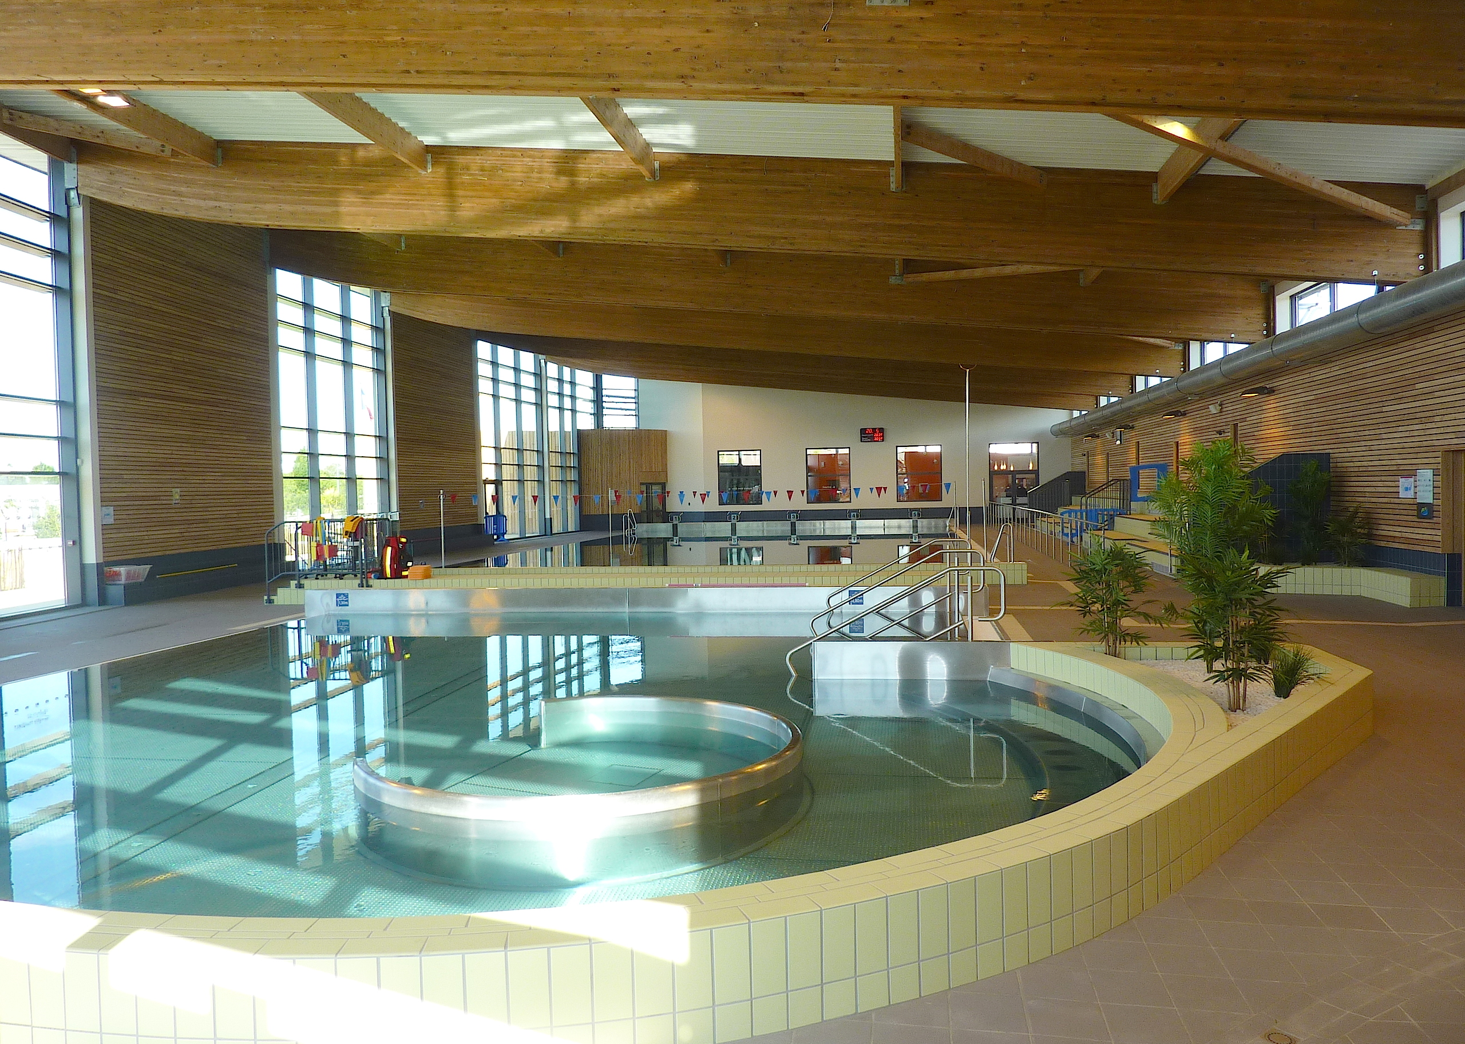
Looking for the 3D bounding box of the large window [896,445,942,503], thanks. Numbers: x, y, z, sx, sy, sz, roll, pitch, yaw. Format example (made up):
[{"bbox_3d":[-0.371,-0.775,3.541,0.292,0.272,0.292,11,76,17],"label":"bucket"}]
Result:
[{"bbox_3d":[8.029,-2.075,45.555,1.922,2.460,0.120,-1,2,10],"label":"large window"}]

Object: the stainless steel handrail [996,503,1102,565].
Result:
[{"bbox_3d":[7.902,0.181,28.206,0.070,0.980,21.200,-1,2,9],"label":"stainless steel handrail"}]

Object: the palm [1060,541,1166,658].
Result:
[{"bbox_3d":[3.030,0.641,8.400,0.830,0.960,0.780,-1,2,10],"label":"palm"}]

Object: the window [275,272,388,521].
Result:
[{"bbox_3d":[-9.981,-2.558,26.437,0.250,6.900,4.721,-1,2,13],"label":"window"}]

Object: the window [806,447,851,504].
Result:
[{"bbox_3d":[4.203,-2.029,46.198,1.935,2.485,0.120,-1,2,10],"label":"window"}]

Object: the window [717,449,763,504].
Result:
[{"bbox_3d":[0.337,-1.972,46.848,1.984,2.454,0.120,-1,2,10],"label":"window"}]

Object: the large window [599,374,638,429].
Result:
[{"bbox_3d":[-5.074,-5.399,47.812,1.959,2.415,0.150,-2,2,-34],"label":"large window"}]

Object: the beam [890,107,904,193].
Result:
[{"bbox_3d":[1.912,-4.873,12.288,0.100,0.430,6.000,-1,2,10],"label":"beam"}]

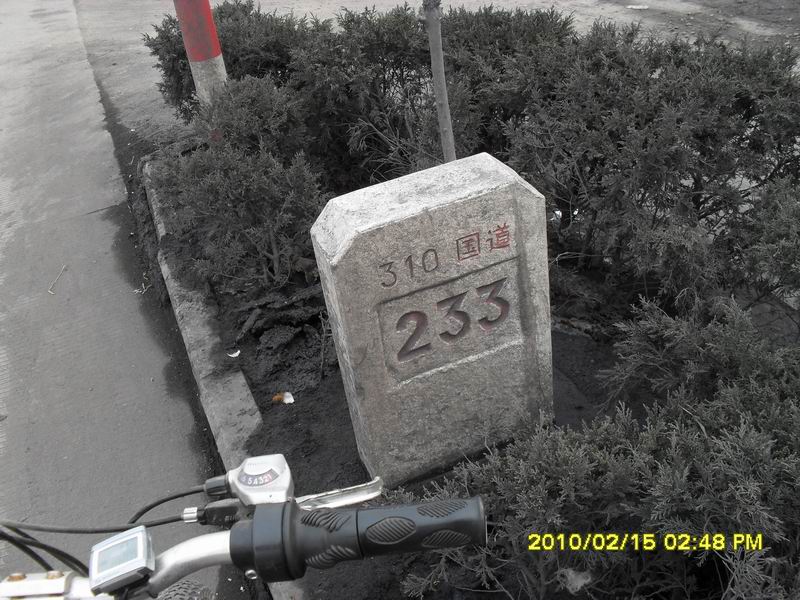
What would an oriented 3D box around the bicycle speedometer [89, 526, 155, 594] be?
[{"bbox_3d":[-0.199,0.187,0.581,0.042,0.014,0.035,-22,42,-2],"label":"bicycle speedometer"}]

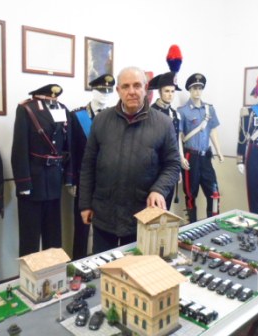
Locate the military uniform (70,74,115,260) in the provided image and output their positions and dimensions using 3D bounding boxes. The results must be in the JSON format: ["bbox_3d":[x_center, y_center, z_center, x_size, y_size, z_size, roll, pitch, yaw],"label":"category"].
[{"bbox_3d":[-0.265,0.103,2.941,0.540,1.786,0.350,-6,11,-34],"label":"military uniform"}]

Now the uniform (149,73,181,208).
[{"bbox_3d":[0.364,-0.016,3.414,0.500,1.886,0.350,-5,10,-30],"label":"uniform"}]

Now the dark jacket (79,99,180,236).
[{"bbox_3d":[0.003,0.006,2.071,0.620,0.828,0.400,1,9,4],"label":"dark jacket"}]

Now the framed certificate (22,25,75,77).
[{"bbox_3d":[-0.665,-0.967,2.844,0.477,0.359,0.030,-7,11,-39],"label":"framed certificate"}]

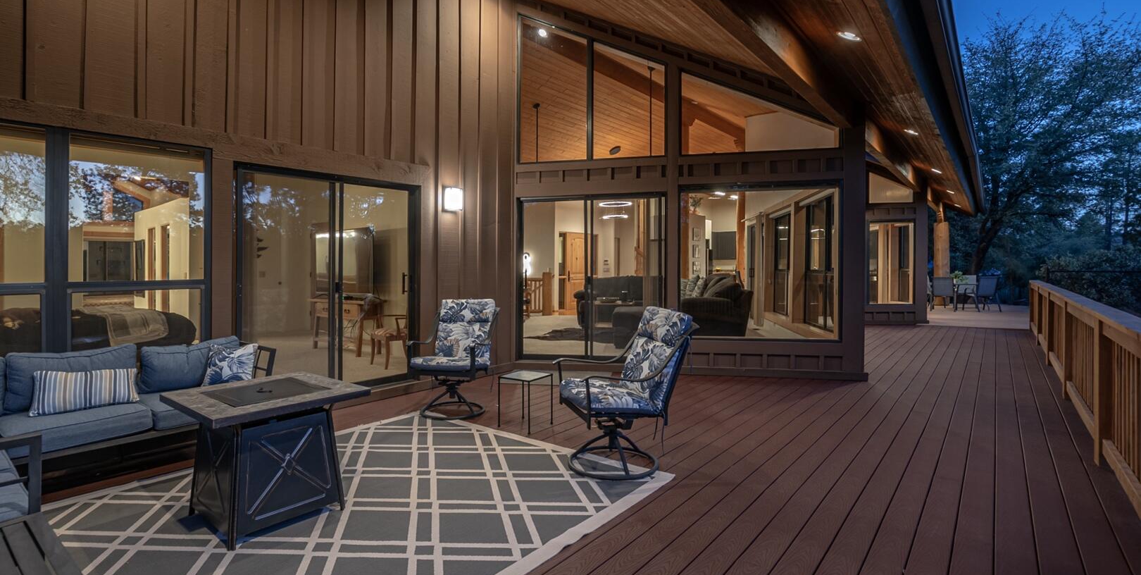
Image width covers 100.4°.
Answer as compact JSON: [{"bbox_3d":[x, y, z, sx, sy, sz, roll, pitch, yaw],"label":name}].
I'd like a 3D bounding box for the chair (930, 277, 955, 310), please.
[{"bbox_3d":[10.300,0.170,13.150,0.600,0.950,0.680,1,1,24],"label":"chair"}]

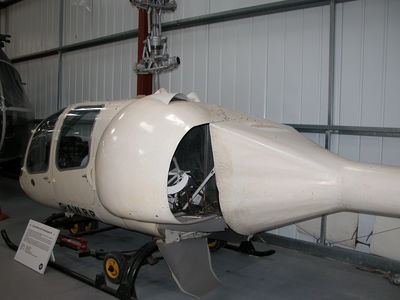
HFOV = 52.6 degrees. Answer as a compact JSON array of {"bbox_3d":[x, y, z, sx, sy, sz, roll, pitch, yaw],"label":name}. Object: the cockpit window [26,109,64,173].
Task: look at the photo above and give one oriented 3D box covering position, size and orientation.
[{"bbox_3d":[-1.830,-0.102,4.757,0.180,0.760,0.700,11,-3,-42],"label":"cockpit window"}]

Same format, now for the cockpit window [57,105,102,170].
[{"bbox_3d":[-1.242,-0.127,4.159,0.600,0.670,0.150,5,-4,42],"label":"cockpit window"}]

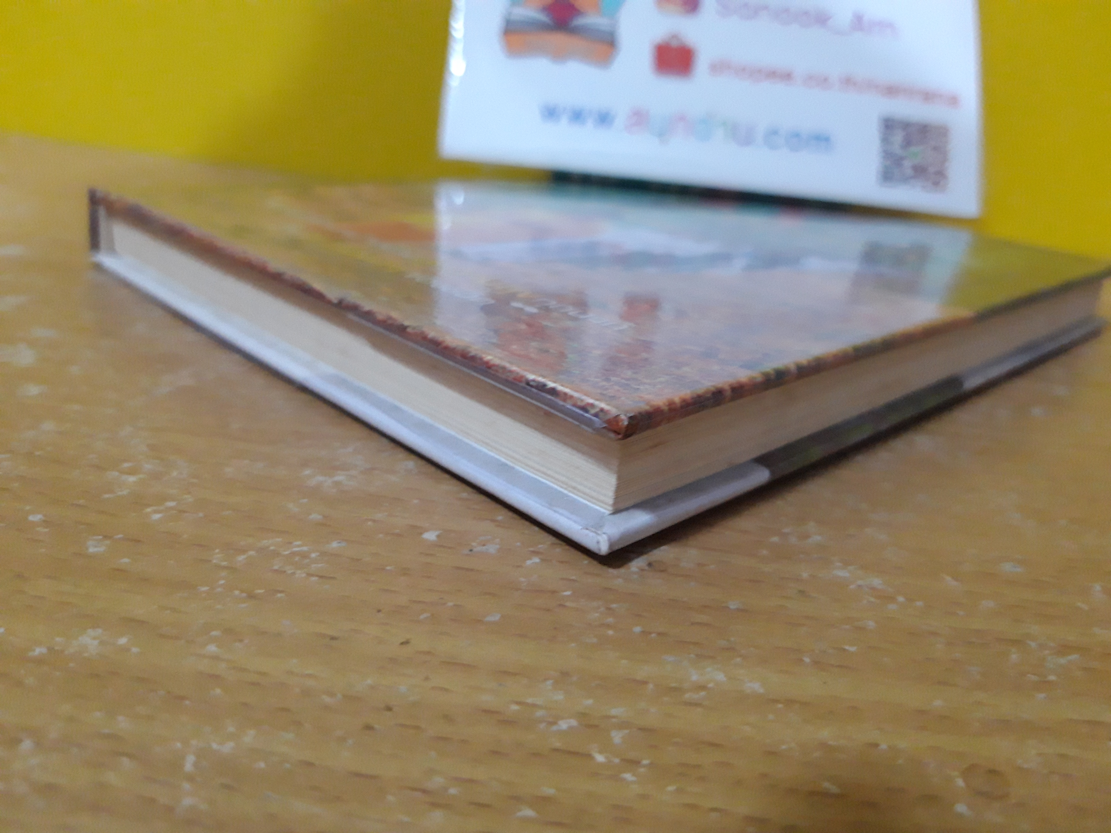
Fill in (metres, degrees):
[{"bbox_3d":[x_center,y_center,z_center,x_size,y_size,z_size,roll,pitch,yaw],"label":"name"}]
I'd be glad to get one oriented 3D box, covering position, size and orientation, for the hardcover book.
[{"bbox_3d":[0.022,-0.037,0.204,0.200,0.016,0.157,-16,30,-43],"label":"hardcover book"}]

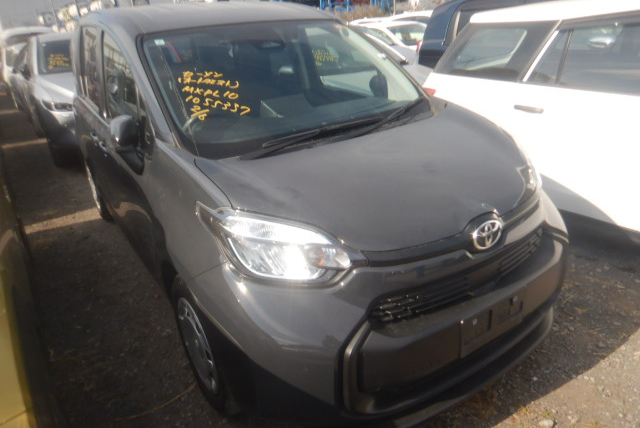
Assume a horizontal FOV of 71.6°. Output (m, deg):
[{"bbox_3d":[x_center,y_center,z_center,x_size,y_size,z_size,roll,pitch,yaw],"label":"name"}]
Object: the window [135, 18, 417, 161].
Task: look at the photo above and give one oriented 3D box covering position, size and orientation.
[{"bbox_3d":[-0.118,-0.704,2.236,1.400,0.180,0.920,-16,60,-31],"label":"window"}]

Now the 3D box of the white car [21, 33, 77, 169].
[{"bbox_3d":[-3.678,-2.074,7.317,1.820,1.660,4.450,-17,26,-33],"label":"white car"}]

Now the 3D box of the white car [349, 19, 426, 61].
[{"bbox_3d":[1.744,-4.395,12.000,1.760,1.550,4.400,-16,26,-31],"label":"white car"}]

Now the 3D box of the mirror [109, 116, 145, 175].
[{"bbox_3d":[-0.848,-0.305,1.984,0.160,0.240,0.200,-16,26,-31],"label":"mirror"}]

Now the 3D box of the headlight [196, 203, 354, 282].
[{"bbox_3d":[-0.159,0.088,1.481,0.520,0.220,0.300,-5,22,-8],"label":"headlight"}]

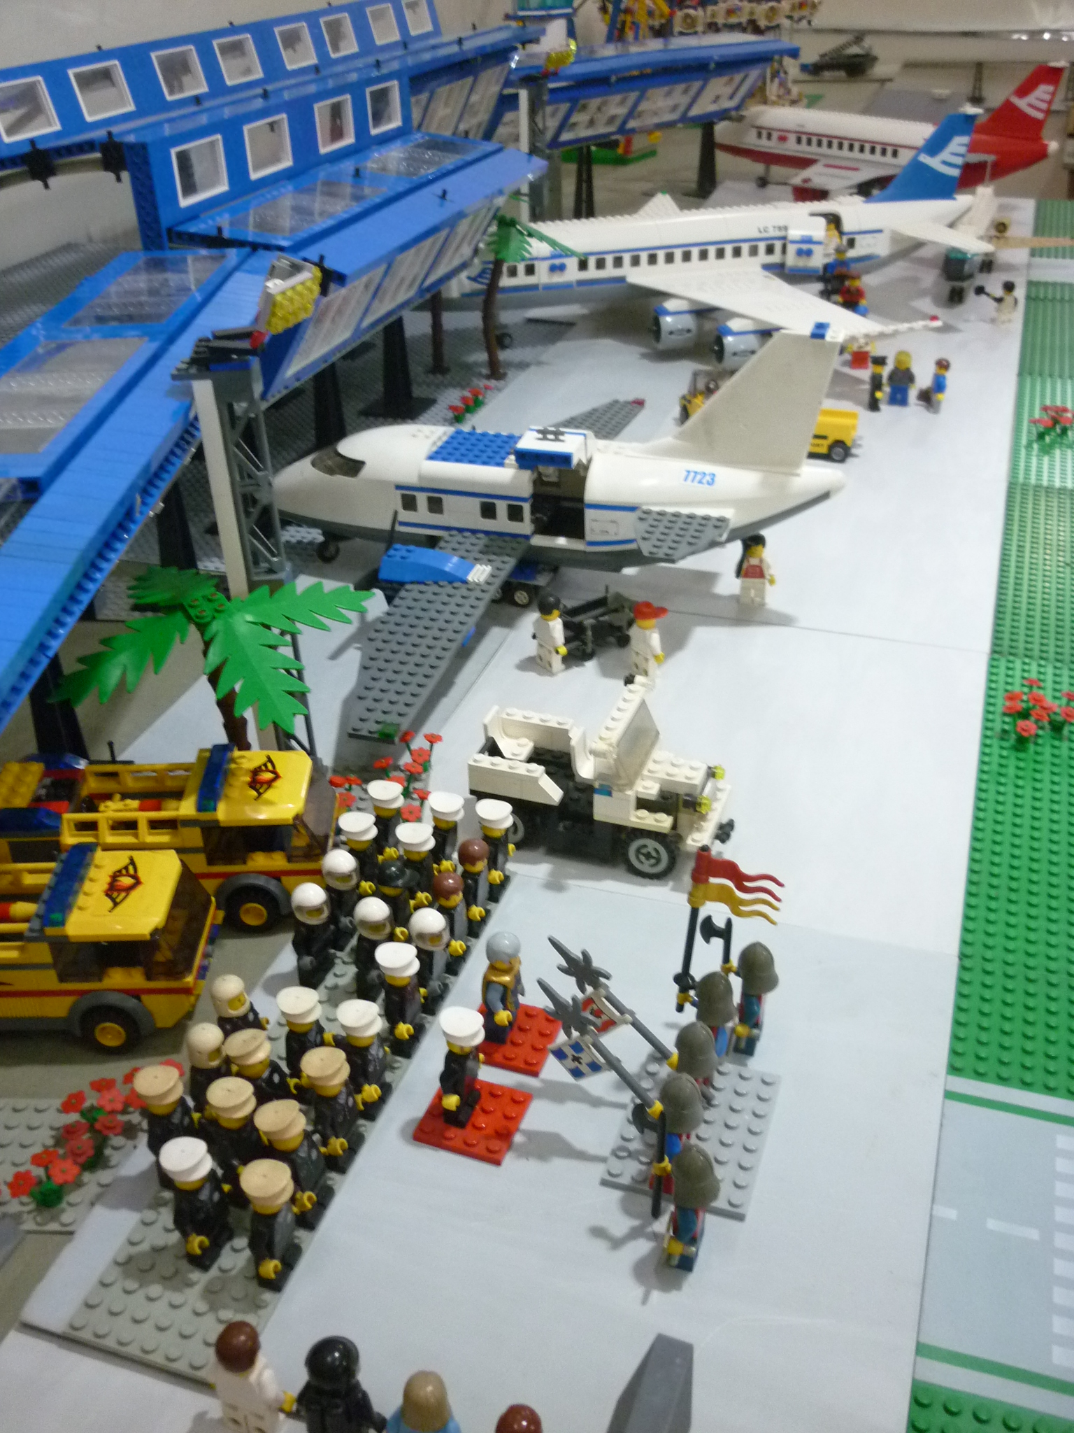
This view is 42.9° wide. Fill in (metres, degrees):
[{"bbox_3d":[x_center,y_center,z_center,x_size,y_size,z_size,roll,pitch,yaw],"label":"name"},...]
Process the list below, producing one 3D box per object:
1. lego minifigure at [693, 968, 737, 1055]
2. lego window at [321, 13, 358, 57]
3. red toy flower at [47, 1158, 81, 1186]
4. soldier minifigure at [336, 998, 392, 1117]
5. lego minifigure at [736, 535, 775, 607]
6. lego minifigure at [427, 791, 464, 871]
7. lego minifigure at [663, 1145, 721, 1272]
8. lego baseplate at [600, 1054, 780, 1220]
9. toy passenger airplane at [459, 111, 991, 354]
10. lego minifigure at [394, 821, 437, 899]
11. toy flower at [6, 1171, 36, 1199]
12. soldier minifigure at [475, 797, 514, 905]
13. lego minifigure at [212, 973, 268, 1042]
[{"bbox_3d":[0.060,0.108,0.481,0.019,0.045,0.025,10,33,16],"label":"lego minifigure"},{"bbox_3d":[-0.172,-0.582,1.171,0.008,0.032,0.048,-4,28,28],"label":"lego window"},{"bbox_3d":[-0.155,0.149,0.446,0.011,0.004,0.011,0,32,0],"label":"red toy flower"},{"bbox_3d":[-0.058,0.118,0.470,0.018,0.043,0.025,10,33,16],"label":"soldier minifigure"},{"bbox_3d":[0.129,-0.086,0.802,0.025,0.043,0.017,6,32,10],"label":"lego minifigure"},{"bbox_3d":[-0.036,0.054,0.573,0.018,0.043,0.025,10,33,16],"label":"lego minifigure"},{"bbox_3d":[0.046,0.148,0.416,0.016,0.043,0.026,9,33,17],"label":"lego minifigure"},{"bbox_3d":[0.054,0.140,0.466,0.048,0.005,0.064,10,33,17],"label":"lego baseplate"},{"bbox_3d":[0.143,-0.430,1.216,0.562,0.181,0.510,-10,33,-15],"label":"toy passenger airplane"},{"bbox_3d":[-0.047,0.064,0.557,0.018,0.043,0.025,10,33,16],"label":"lego minifigure"},{"bbox_3d":[-0.163,0.148,0.432,0.009,0.004,0.009,-16,44,10],"label":"toy flower"},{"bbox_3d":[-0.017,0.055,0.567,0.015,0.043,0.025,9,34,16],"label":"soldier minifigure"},{"bbox_3d":[-0.105,0.109,0.486,0.018,0.042,0.025,10,33,16],"label":"lego minifigure"}]

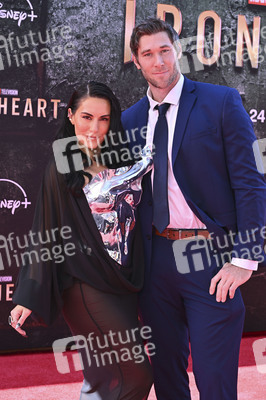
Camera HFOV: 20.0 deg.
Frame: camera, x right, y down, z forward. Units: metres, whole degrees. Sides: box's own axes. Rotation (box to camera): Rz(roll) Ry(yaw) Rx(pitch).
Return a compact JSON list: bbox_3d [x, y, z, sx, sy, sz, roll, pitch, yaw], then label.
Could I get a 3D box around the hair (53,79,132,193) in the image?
[{"bbox_3d":[-0.137,-0.213,2.630,0.265,0.410,0.250,1,4,-15],"label":"hair"}]

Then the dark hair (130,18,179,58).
[{"bbox_3d":[0.081,-0.590,2.840,0.175,0.190,0.210,-6,7,2],"label":"dark hair"}]

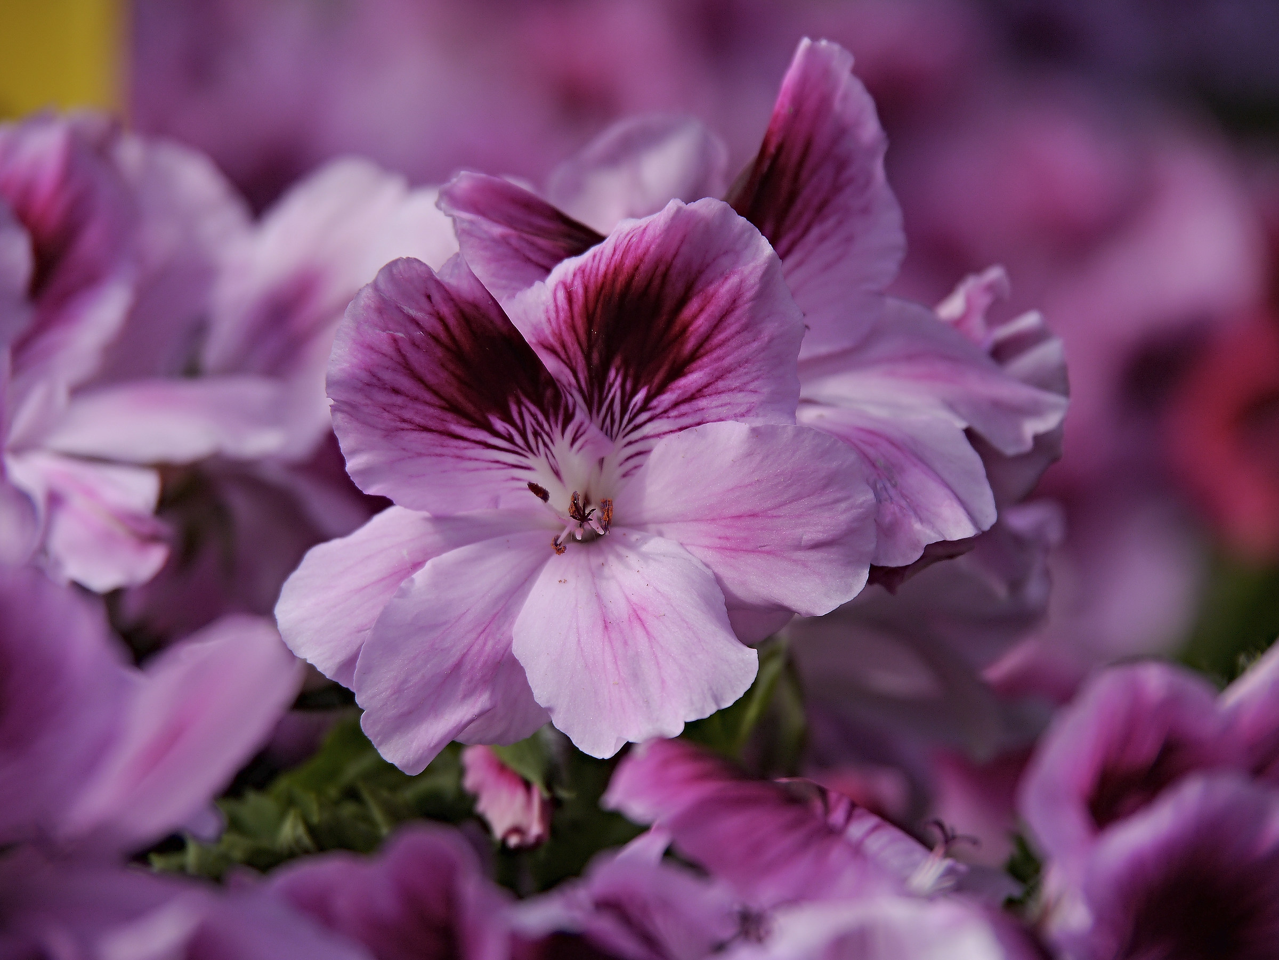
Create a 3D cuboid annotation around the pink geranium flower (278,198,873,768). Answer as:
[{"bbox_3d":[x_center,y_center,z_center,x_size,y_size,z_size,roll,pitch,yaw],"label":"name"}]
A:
[{"bbox_3d":[-0.006,0.000,1.000,0.053,0.050,0.026,-1,-7,6],"label":"pink geranium flower"}]

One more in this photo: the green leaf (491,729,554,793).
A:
[{"bbox_3d":[-0.011,0.026,1.013,0.006,0.006,0.004,0,0,0],"label":"green leaf"}]

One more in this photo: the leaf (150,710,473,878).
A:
[{"bbox_3d":[-0.030,0.029,1.030,0.029,0.015,0.022,0,13,0],"label":"leaf"}]

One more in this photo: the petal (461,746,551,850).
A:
[{"bbox_3d":[-0.012,0.029,1.015,0.008,0.010,0.008,0,0,0],"label":"petal"}]

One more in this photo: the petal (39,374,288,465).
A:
[{"bbox_3d":[-0.044,-0.006,1.025,0.022,0.009,0.015,-1,6,-11],"label":"petal"}]

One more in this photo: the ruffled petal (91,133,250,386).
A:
[{"bbox_3d":[-0.044,-0.021,1.040,0.015,0.024,0.009,0,0,-6],"label":"ruffled petal"}]

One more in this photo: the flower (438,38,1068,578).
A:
[{"bbox_3d":[0.011,-0.016,1.028,0.057,0.050,0.035,1,-9,-6],"label":"flower"}]

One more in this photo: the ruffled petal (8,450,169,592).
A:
[{"bbox_3d":[-0.051,0.004,1.020,0.015,0.013,0.010,0,0,-9],"label":"ruffled petal"}]

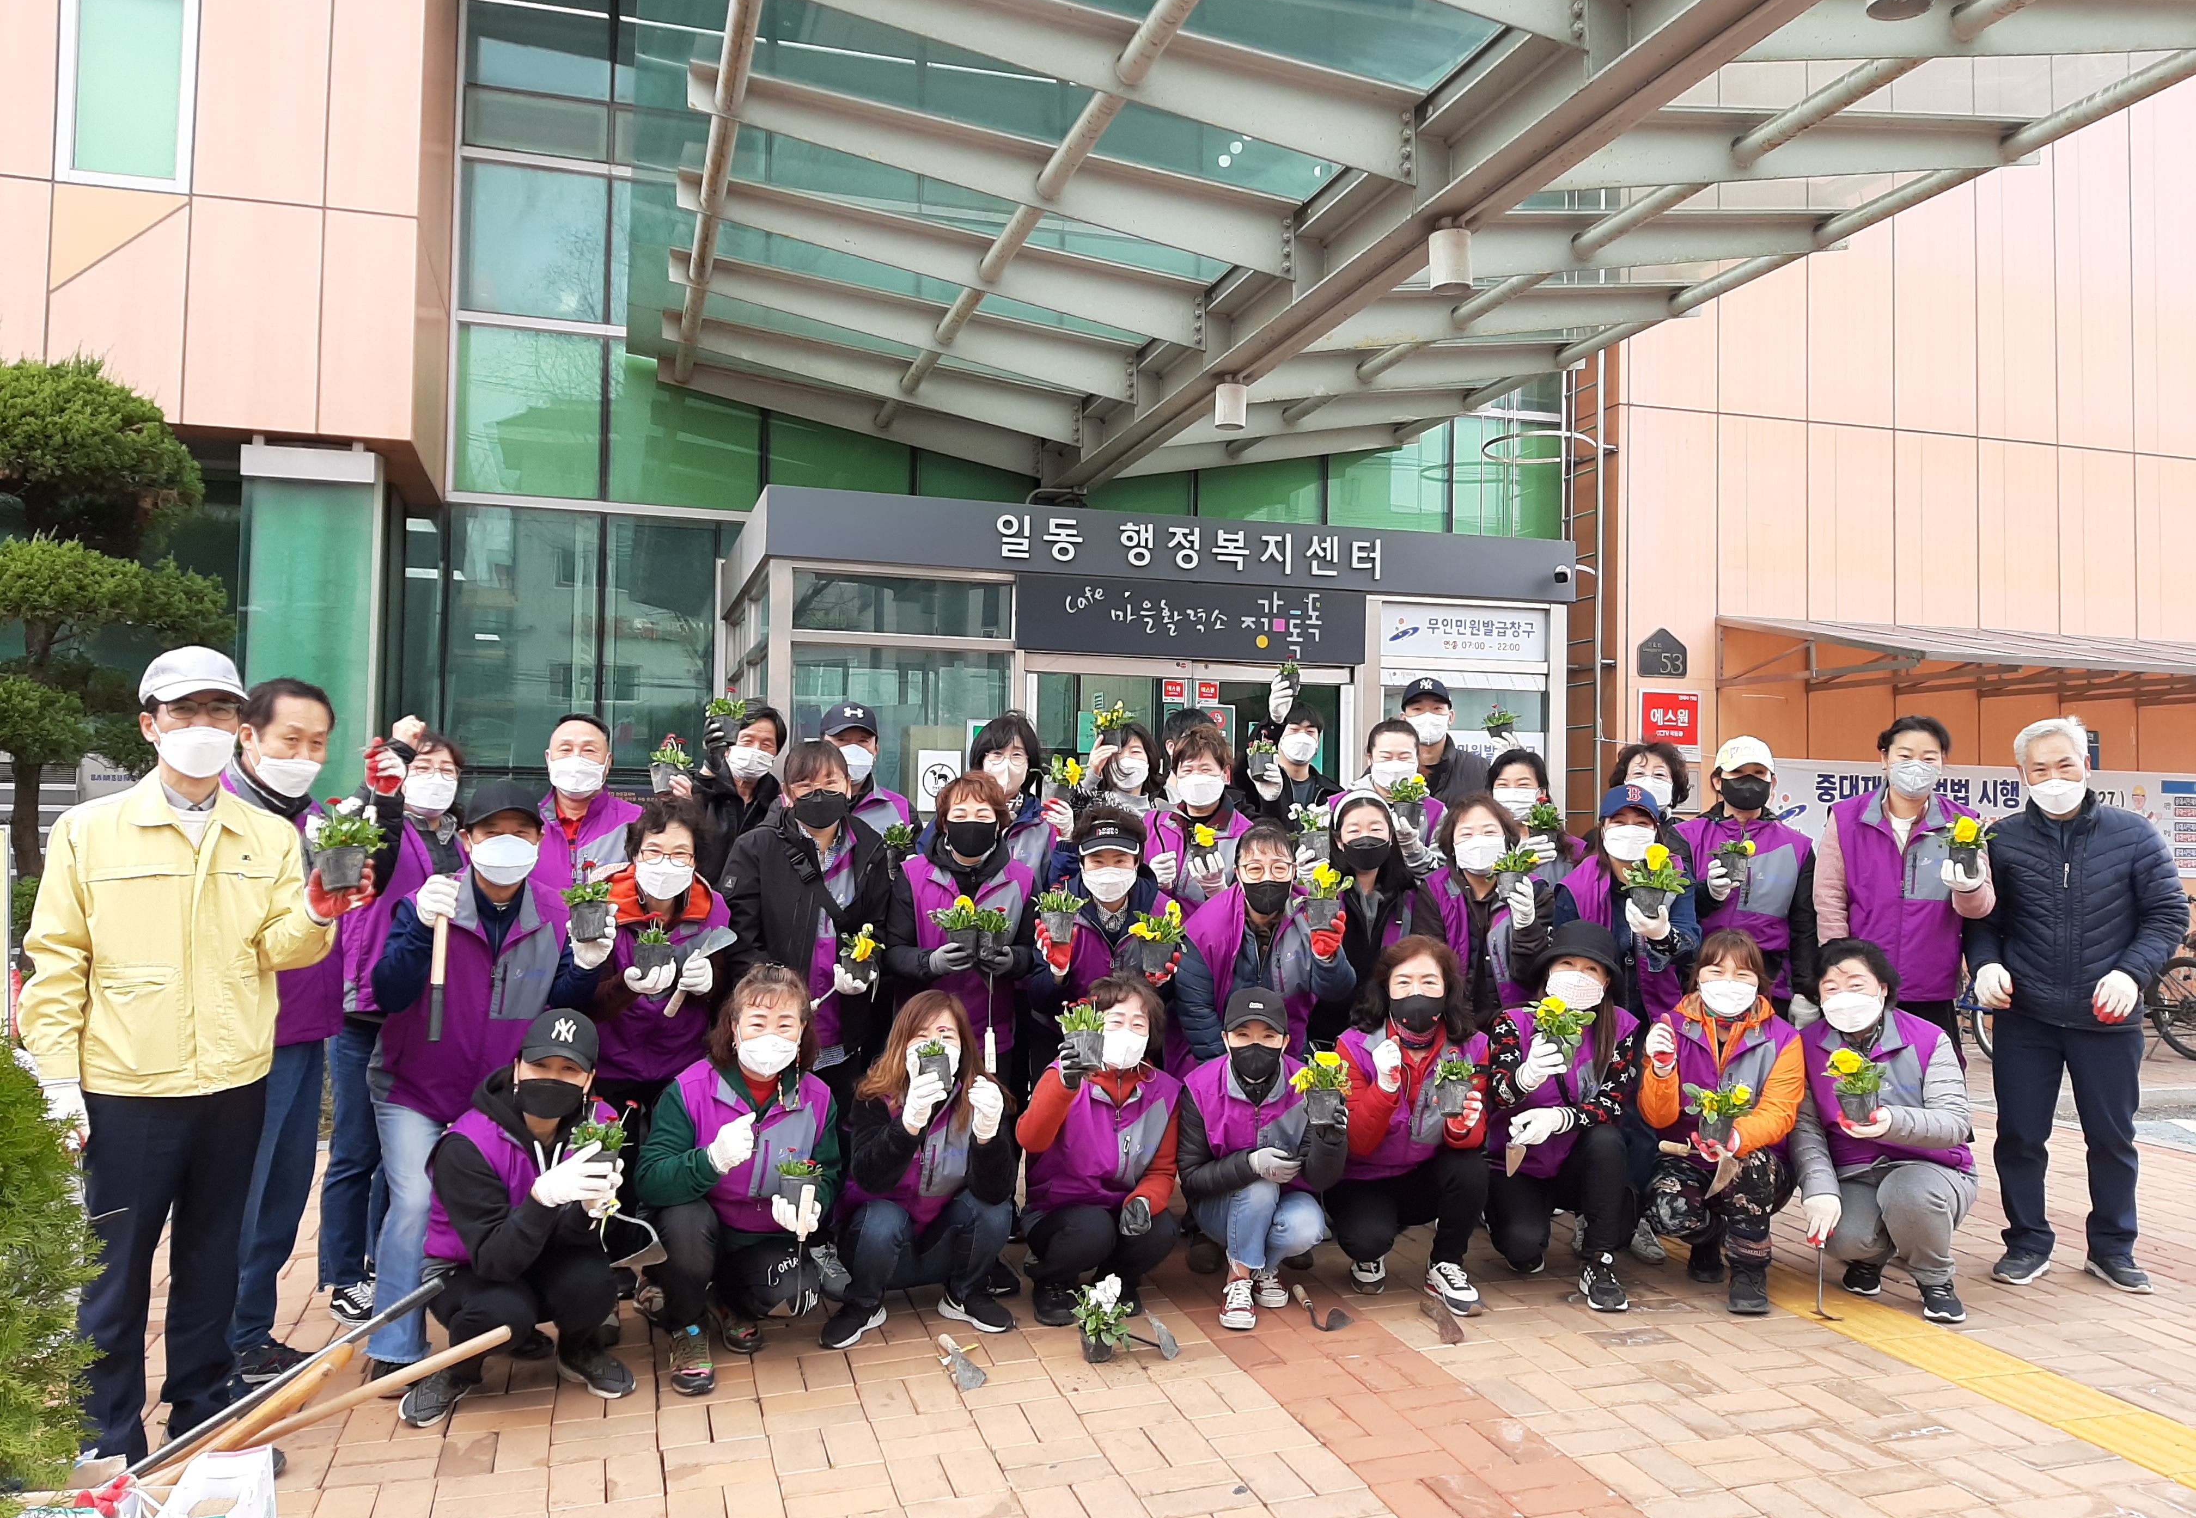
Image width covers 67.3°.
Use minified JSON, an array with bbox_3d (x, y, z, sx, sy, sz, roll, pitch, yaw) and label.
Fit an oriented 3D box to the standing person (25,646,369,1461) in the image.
[{"bbox_3d":[-1.911,0.603,3.475,0.600,1.690,0.520,2,-3,-26],"label":"standing person"}]

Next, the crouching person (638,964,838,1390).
[{"bbox_3d":[-0.904,1.023,4.189,0.490,0.970,0.640,1,-2,-10],"label":"crouching person"}]

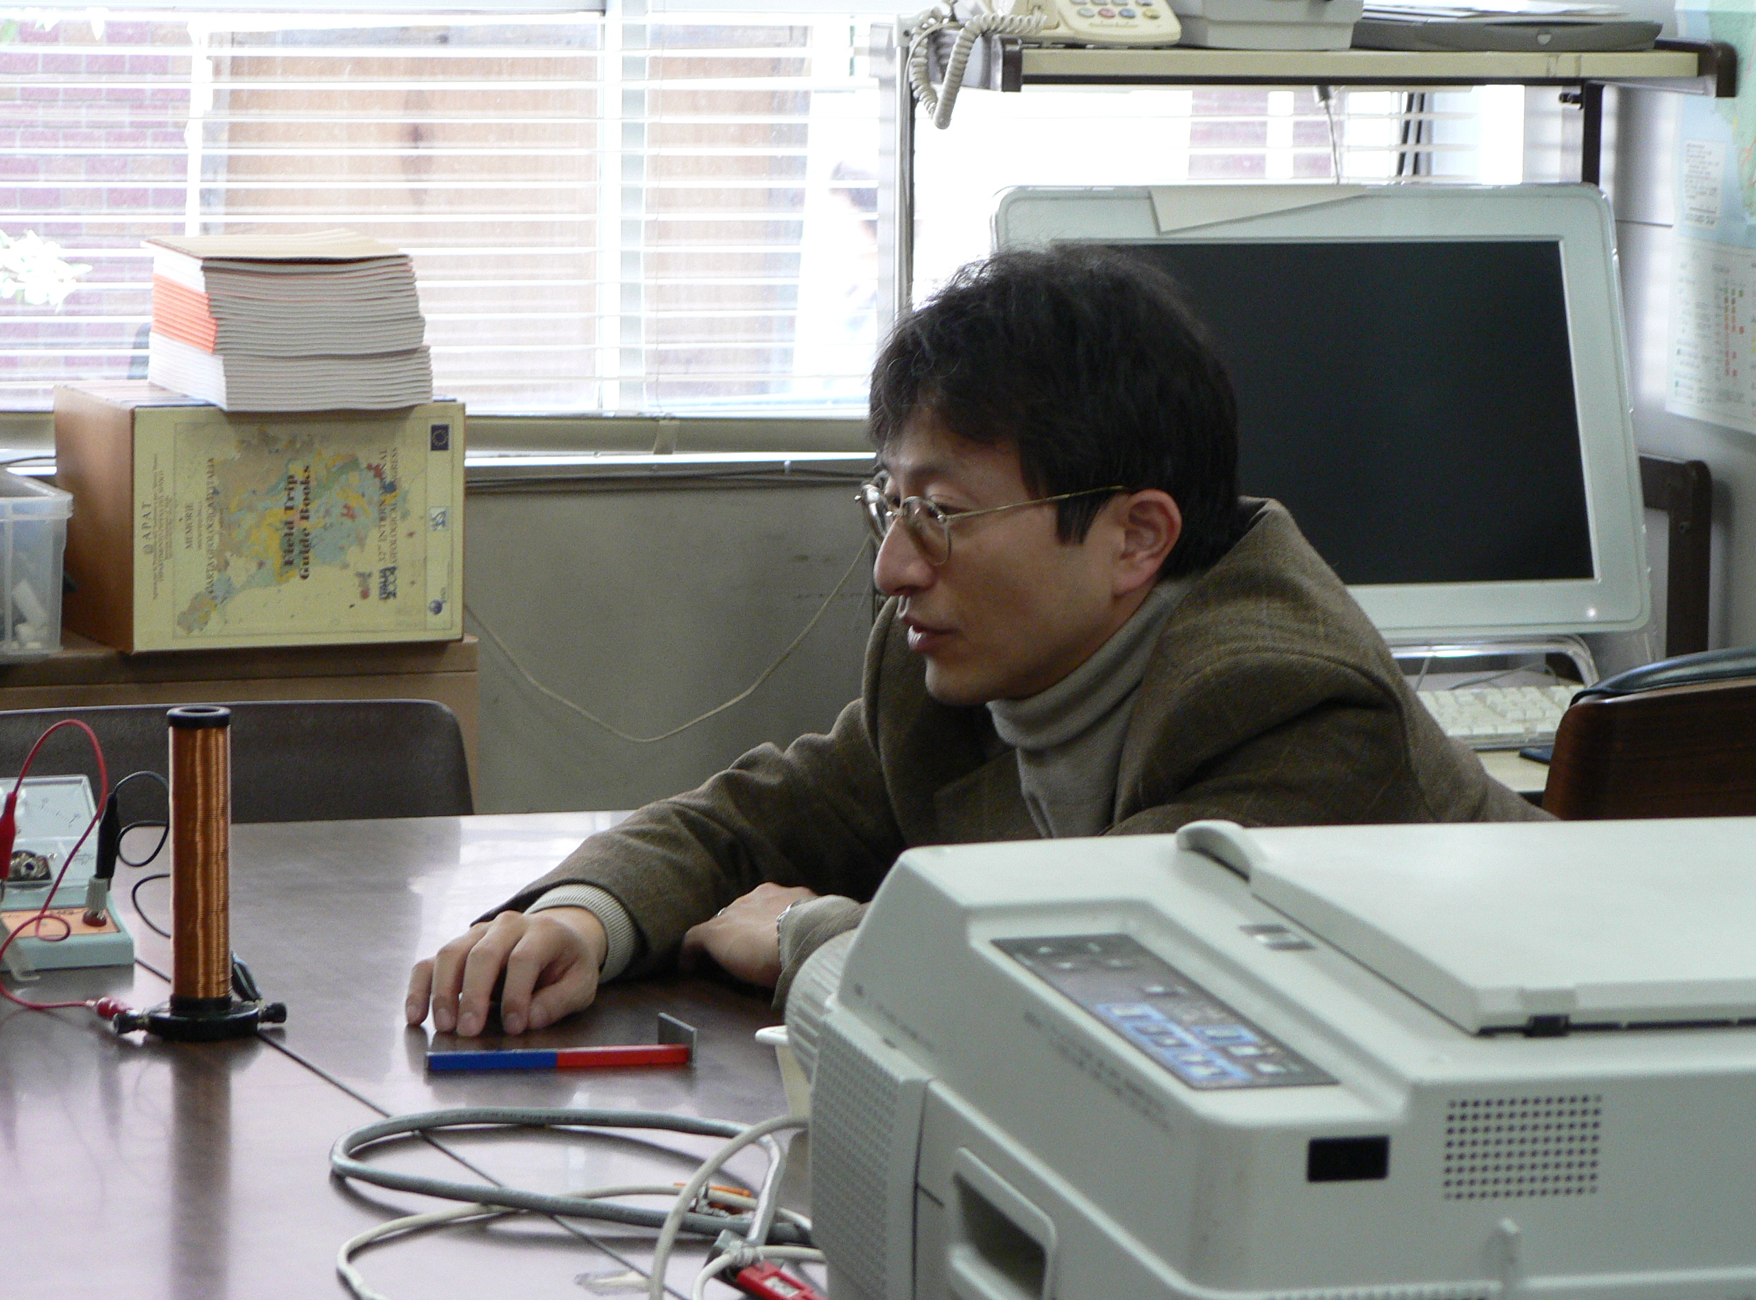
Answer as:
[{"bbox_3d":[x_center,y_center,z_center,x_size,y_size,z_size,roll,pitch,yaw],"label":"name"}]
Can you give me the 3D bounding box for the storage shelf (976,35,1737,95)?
[{"bbox_3d":[0.407,-0.542,5.820,0.715,0.049,0.280,-2,8,-18],"label":"storage shelf"}]

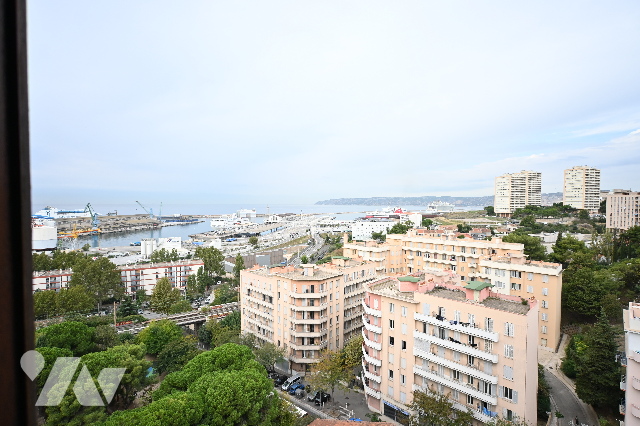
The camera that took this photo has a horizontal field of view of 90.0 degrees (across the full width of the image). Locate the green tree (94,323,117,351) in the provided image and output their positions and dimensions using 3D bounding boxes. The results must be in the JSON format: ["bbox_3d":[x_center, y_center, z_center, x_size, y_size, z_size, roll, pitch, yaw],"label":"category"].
[{"bbox_3d":[-55.654,33.284,83.115,5.759,8.714,5.759,-1,2,-34],"label":"green tree"}]

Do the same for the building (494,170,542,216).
[{"bbox_3d":[245.794,-23.468,395.000,75.000,49.000,23.000,-1,2,-37],"label":"building"}]

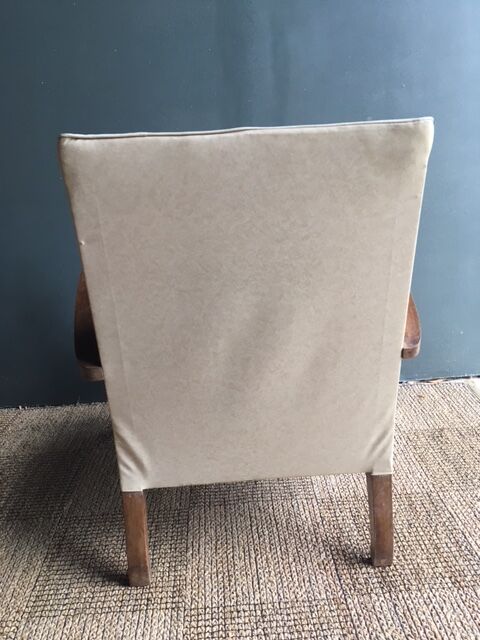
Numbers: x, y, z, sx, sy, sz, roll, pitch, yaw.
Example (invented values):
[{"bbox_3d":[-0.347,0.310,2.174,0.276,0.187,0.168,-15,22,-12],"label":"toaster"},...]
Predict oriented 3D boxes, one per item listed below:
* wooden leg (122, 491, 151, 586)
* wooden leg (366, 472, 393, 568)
[{"bbox_3d":[-0.203,0.426,1.068,0.039,0.193,0.043,-4,6,-1],"label":"wooden leg"},{"bbox_3d":[0.281,0.394,1.077,0.039,0.193,0.043,-4,6,-1],"label":"wooden leg"}]

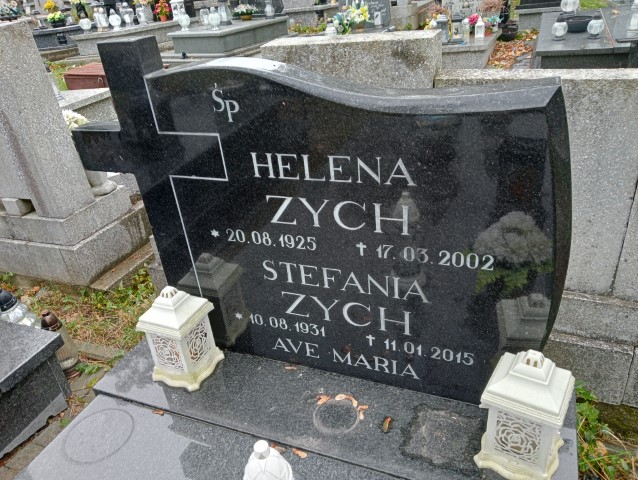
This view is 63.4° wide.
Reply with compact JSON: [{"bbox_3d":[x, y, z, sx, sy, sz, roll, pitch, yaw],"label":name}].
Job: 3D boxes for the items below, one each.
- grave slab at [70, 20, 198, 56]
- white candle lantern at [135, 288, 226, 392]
[{"bbox_3d":[-2.564,-2.982,7.532,0.960,0.280,1.700,8,32,25],"label":"grave slab"},{"bbox_3d":[-0.290,0.189,1.075,0.108,0.210,0.108,8,32,25],"label":"white candle lantern"}]

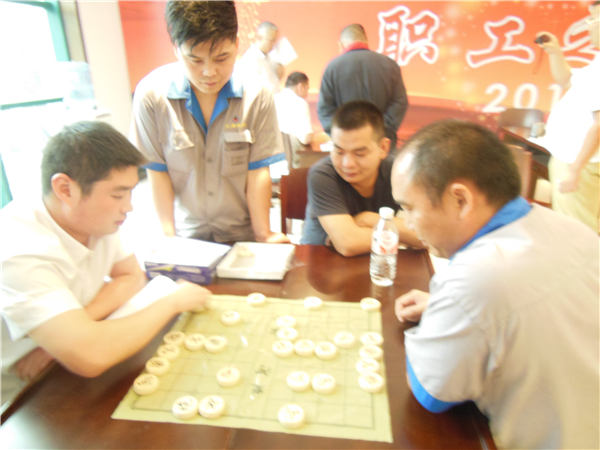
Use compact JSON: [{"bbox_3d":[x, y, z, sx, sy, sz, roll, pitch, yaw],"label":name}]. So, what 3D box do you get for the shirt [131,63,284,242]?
[{"bbox_3d":[-0.292,-0.233,1.430,0.460,0.610,0.290,-4,33,-6],"label":"shirt"}]

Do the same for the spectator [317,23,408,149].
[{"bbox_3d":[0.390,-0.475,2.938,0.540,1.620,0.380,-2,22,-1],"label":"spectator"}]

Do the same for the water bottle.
[{"bbox_3d":[0.226,0.058,1.167,0.068,0.217,0.068,-2,22,0],"label":"water bottle"}]

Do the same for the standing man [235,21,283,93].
[{"bbox_3d":[-0.289,-0.806,3.632,0.400,1.640,0.480,4,22,14],"label":"standing man"}]

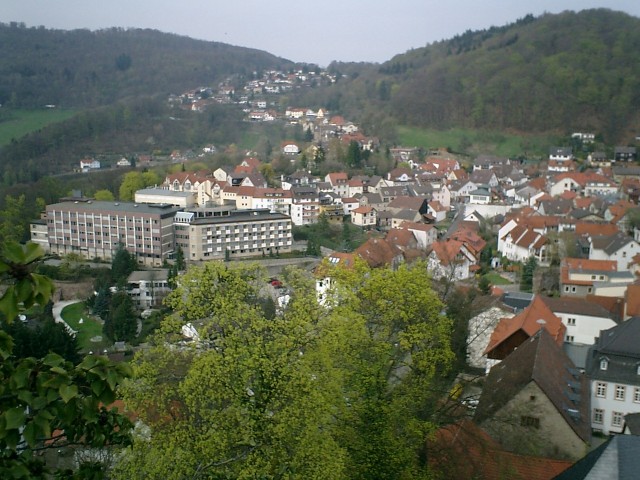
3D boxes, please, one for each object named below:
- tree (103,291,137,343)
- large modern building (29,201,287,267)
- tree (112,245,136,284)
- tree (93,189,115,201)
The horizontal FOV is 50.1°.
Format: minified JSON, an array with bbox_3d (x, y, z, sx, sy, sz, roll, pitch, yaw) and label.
[{"bbox_3d":[-61.346,23.646,210.867,9.864,16.167,9.864,0,12,0],"label":"tree"},{"bbox_3d":[-66.761,-3.867,281.643,110.465,22.500,33.828,1,12,5],"label":"large modern building"},{"bbox_3d":[-71.611,9.210,250.726,9.163,14.747,9.163,0,12,0],"label":"tree"},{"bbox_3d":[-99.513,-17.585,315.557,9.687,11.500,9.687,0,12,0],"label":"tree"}]

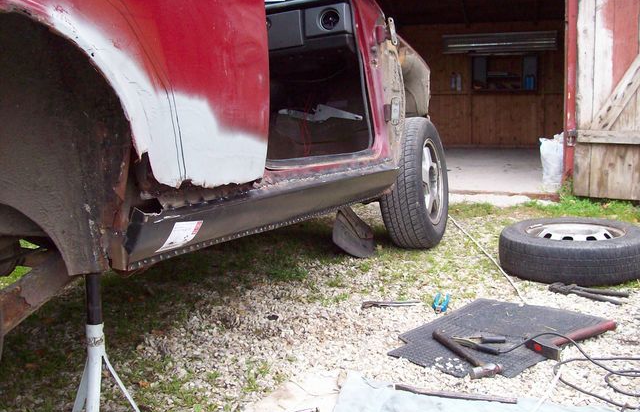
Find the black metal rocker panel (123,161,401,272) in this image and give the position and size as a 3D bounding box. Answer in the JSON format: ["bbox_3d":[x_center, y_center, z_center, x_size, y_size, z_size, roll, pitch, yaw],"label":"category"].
[{"bbox_3d":[-0.064,-0.033,1.964,0.085,0.135,1.500,4,9,26],"label":"black metal rocker panel"}]

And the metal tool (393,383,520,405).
[{"bbox_3d":[0.293,0.407,1.445,0.259,0.014,0.024,2,9,17],"label":"metal tool"}]

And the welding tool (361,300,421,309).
[{"bbox_3d":[0.226,0.309,2.097,0.186,0.022,0.045,-1,8,-7],"label":"welding tool"}]

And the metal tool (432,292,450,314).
[{"bbox_3d":[0.379,0.306,2.088,0.055,0.025,0.179,2,9,15],"label":"metal tool"}]

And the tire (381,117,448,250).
[{"bbox_3d":[0.435,-0.106,3.000,0.180,0.585,0.585,3,9,23],"label":"tire"}]

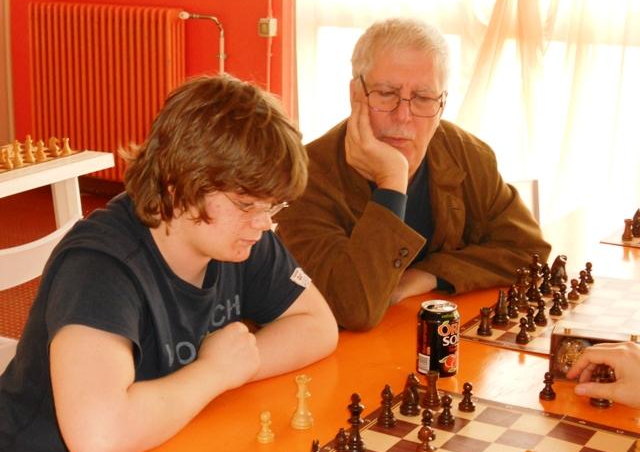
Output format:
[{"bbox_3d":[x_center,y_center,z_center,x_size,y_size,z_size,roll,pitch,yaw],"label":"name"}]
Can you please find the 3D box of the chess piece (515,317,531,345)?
[{"bbox_3d":[0.340,0.175,2.006,0.025,0.045,0.025,1,14,0],"label":"chess piece"}]

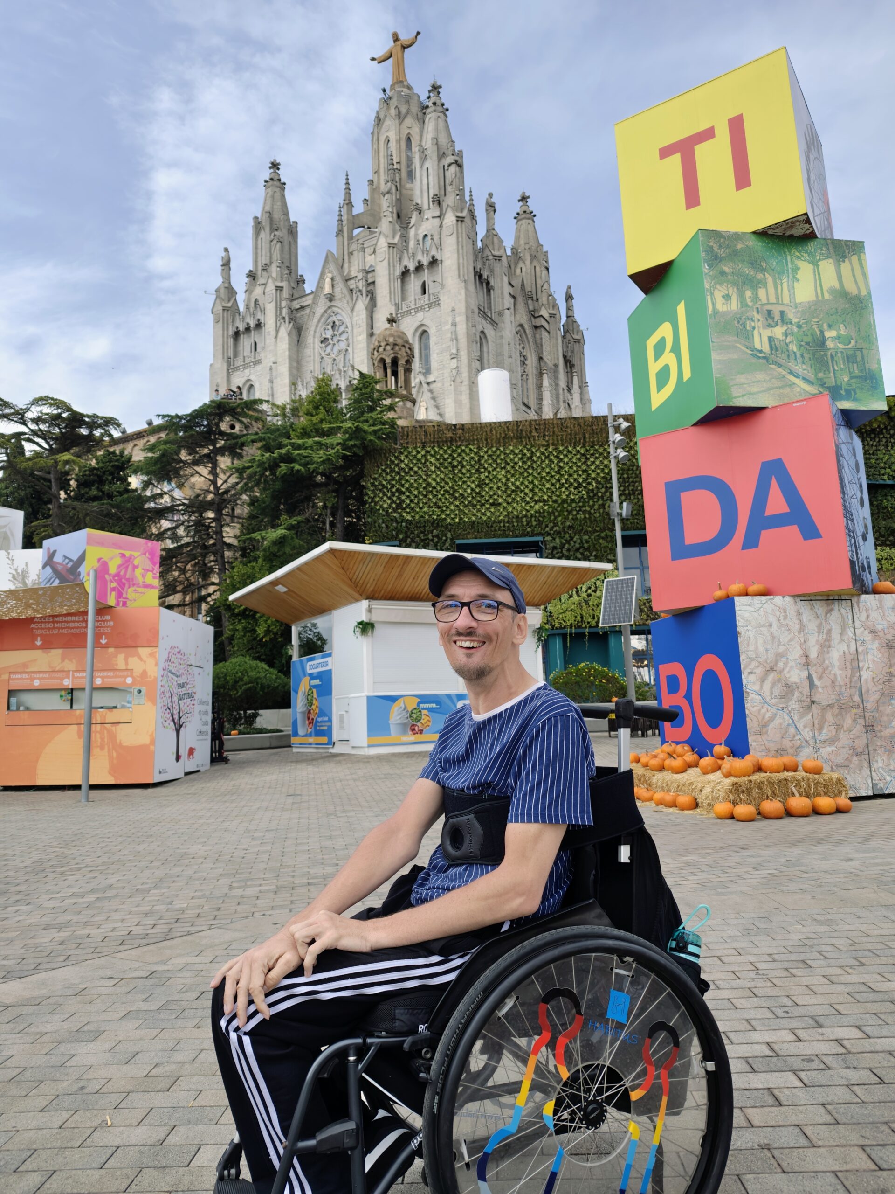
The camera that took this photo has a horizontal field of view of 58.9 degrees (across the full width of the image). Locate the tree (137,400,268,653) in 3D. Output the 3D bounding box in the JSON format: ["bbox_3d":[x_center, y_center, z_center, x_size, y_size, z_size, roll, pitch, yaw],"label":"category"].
[{"bbox_3d":[-8.160,-1.214,26.003,4.198,11.432,4.198,-2,-8,0],"label":"tree"}]

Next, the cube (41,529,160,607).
[{"bbox_3d":[-6.638,-0.326,15.197,1.512,1.512,1.512,-7,-10,35],"label":"cube"}]

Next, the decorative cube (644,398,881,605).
[{"bbox_3d":[3.653,-0.854,9.211,2.000,2.000,2.000,-8,-10,35],"label":"decorative cube"}]

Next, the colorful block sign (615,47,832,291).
[{"bbox_3d":[3.489,-4.801,9.836,2.000,2.000,2.000,-8,-10,34],"label":"colorful block sign"}]

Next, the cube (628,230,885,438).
[{"bbox_3d":[3.567,-2.827,9.525,2.000,2.000,2.000,-1,-9,-10],"label":"cube"}]

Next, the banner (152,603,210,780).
[{"bbox_3d":[-4.986,1.884,15.113,0.100,2.954,3.172,-1,-8,0],"label":"banner"}]

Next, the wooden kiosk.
[{"bbox_3d":[-0.883,1.553,18.505,6.613,3.829,6.951,3,-10,-29],"label":"wooden kiosk"}]

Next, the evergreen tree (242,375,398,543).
[{"bbox_3d":[-4.313,-1.719,26.561,5.166,12.293,5.166,-2,-8,0],"label":"evergreen tree"}]

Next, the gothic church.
[{"bbox_3d":[-4.027,-34.006,79.141,26.190,50.706,26.190,-7,-10,30],"label":"gothic church"}]

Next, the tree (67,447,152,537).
[{"bbox_3d":[-12.997,-0.292,30.444,3.691,11.281,3.691,-2,-8,0],"label":"tree"}]

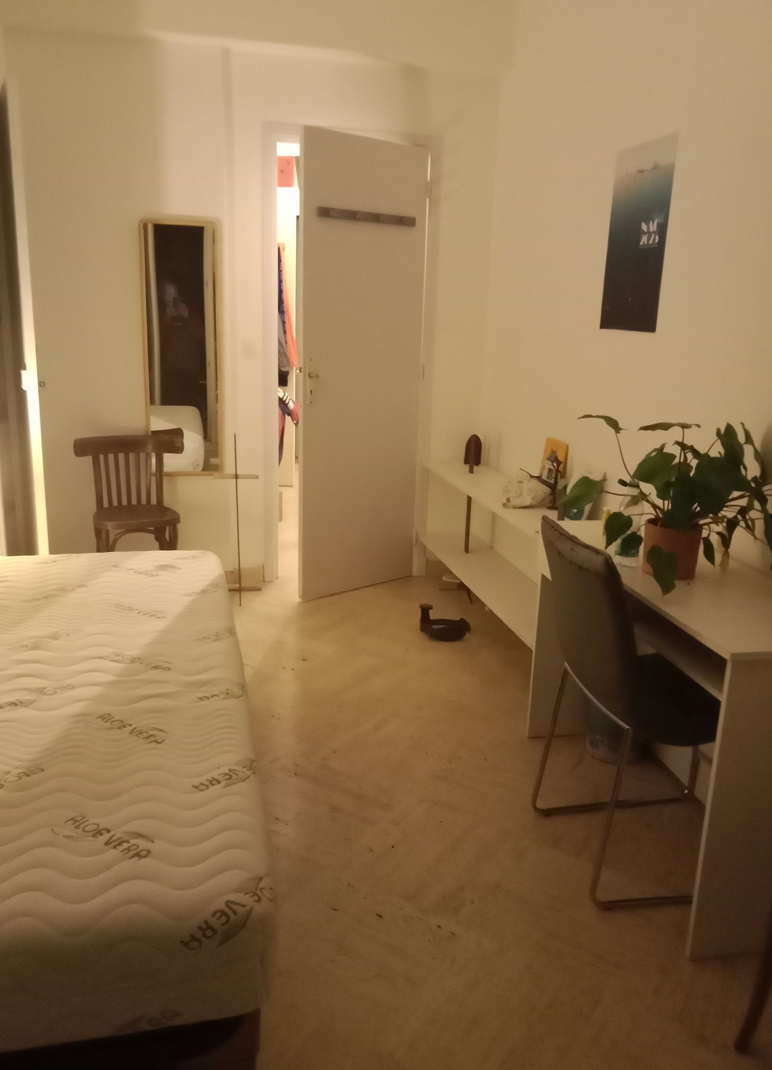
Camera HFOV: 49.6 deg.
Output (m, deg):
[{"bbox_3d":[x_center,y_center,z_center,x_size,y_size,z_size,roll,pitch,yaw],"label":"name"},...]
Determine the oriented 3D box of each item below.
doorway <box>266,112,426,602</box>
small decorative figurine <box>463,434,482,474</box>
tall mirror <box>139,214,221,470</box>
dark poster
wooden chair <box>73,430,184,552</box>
[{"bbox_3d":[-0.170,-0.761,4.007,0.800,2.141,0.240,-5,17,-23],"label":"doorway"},{"bbox_3d":[0.386,-0.359,3.642,0.075,0.170,0.060,8,16,22],"label":"small decorative figurine"},{"bbox_3d":[-0.947,-0.860,3.912,0.335,1.175,0.030,-2,16,-14],"label":"tall mirror"},{"bbox_3d":[0.836,-0.999,2.822,0.015,0.599,0.383,-2,16,-14],"label":"dark poster"},{"bbox_3d":[-1.160,-0.043,3.825,0.480,0.790,0.440,-5,17,-24],"label":"wooden chair"}]

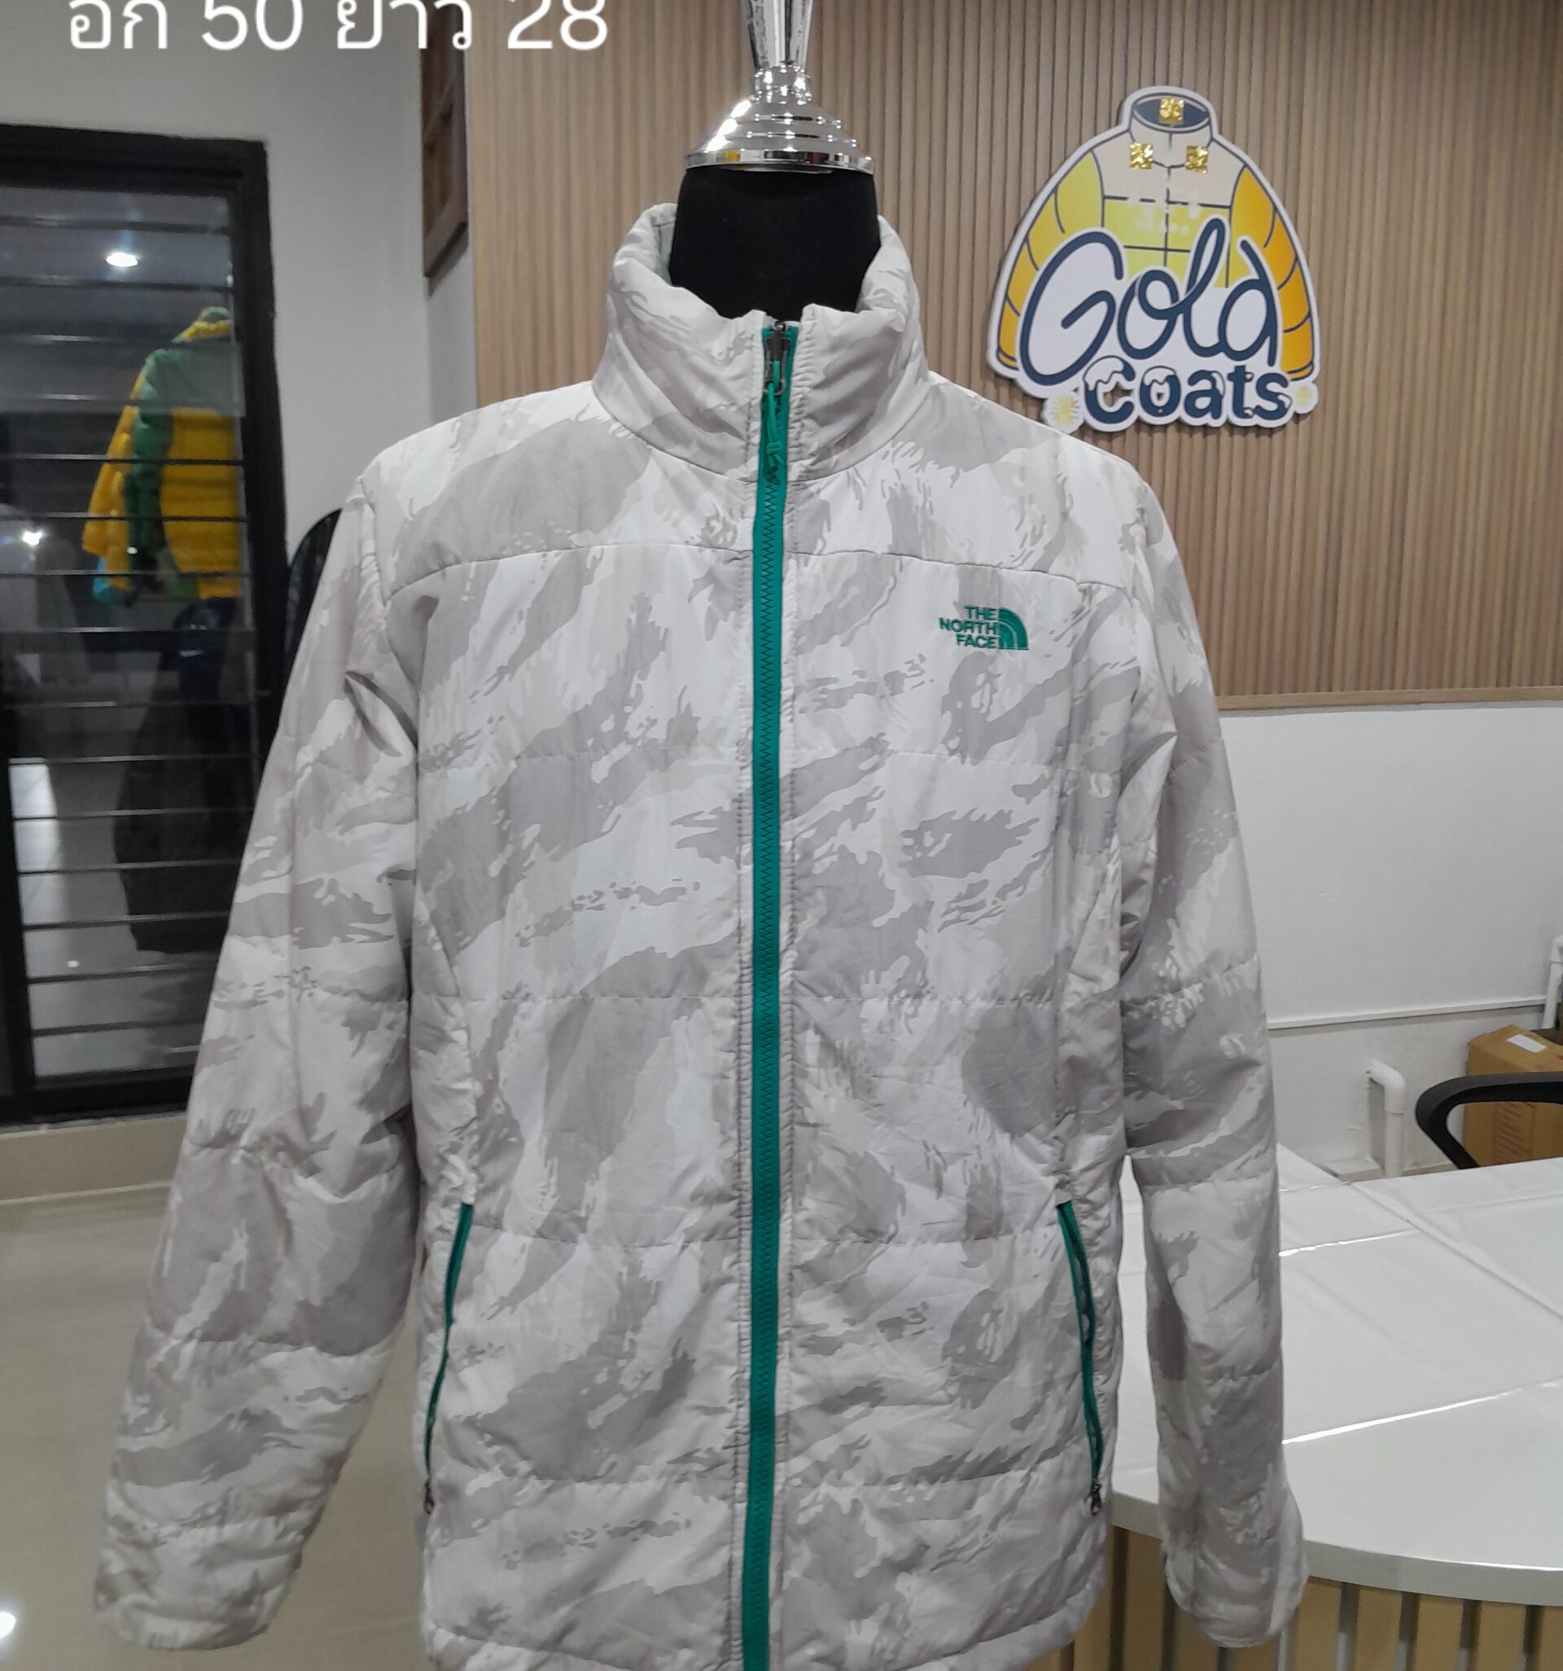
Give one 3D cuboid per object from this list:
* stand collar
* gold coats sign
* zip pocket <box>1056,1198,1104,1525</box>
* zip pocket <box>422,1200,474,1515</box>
[{"bbox_3d":[-0.010,-0.257,0.808,0.171,0.153,0.170,-1,10,-6],"label":"stand collar"},{"bbox_3d":[0.707,-1.059,2.908,0.696,0.614,0.030,-3,10,-16],"label":"gold coats sign"},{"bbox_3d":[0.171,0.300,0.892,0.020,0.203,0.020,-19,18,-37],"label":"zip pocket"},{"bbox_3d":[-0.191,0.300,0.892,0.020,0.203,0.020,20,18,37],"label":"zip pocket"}]

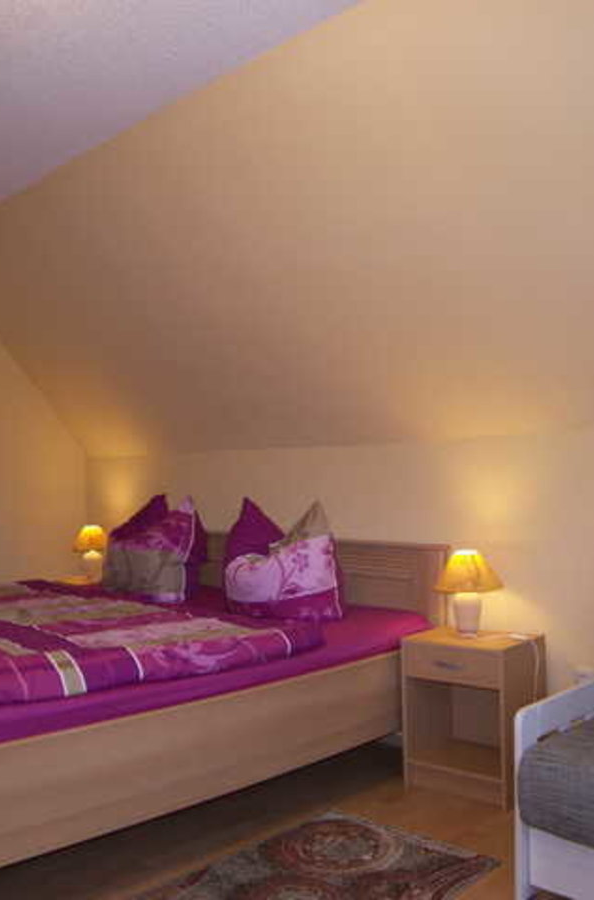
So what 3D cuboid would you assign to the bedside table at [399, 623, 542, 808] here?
[{"bbox_3d":[0.671,0.989,3.142,0.398,0.558,0.380,-2,-4,36],"label":"bedside table"}]

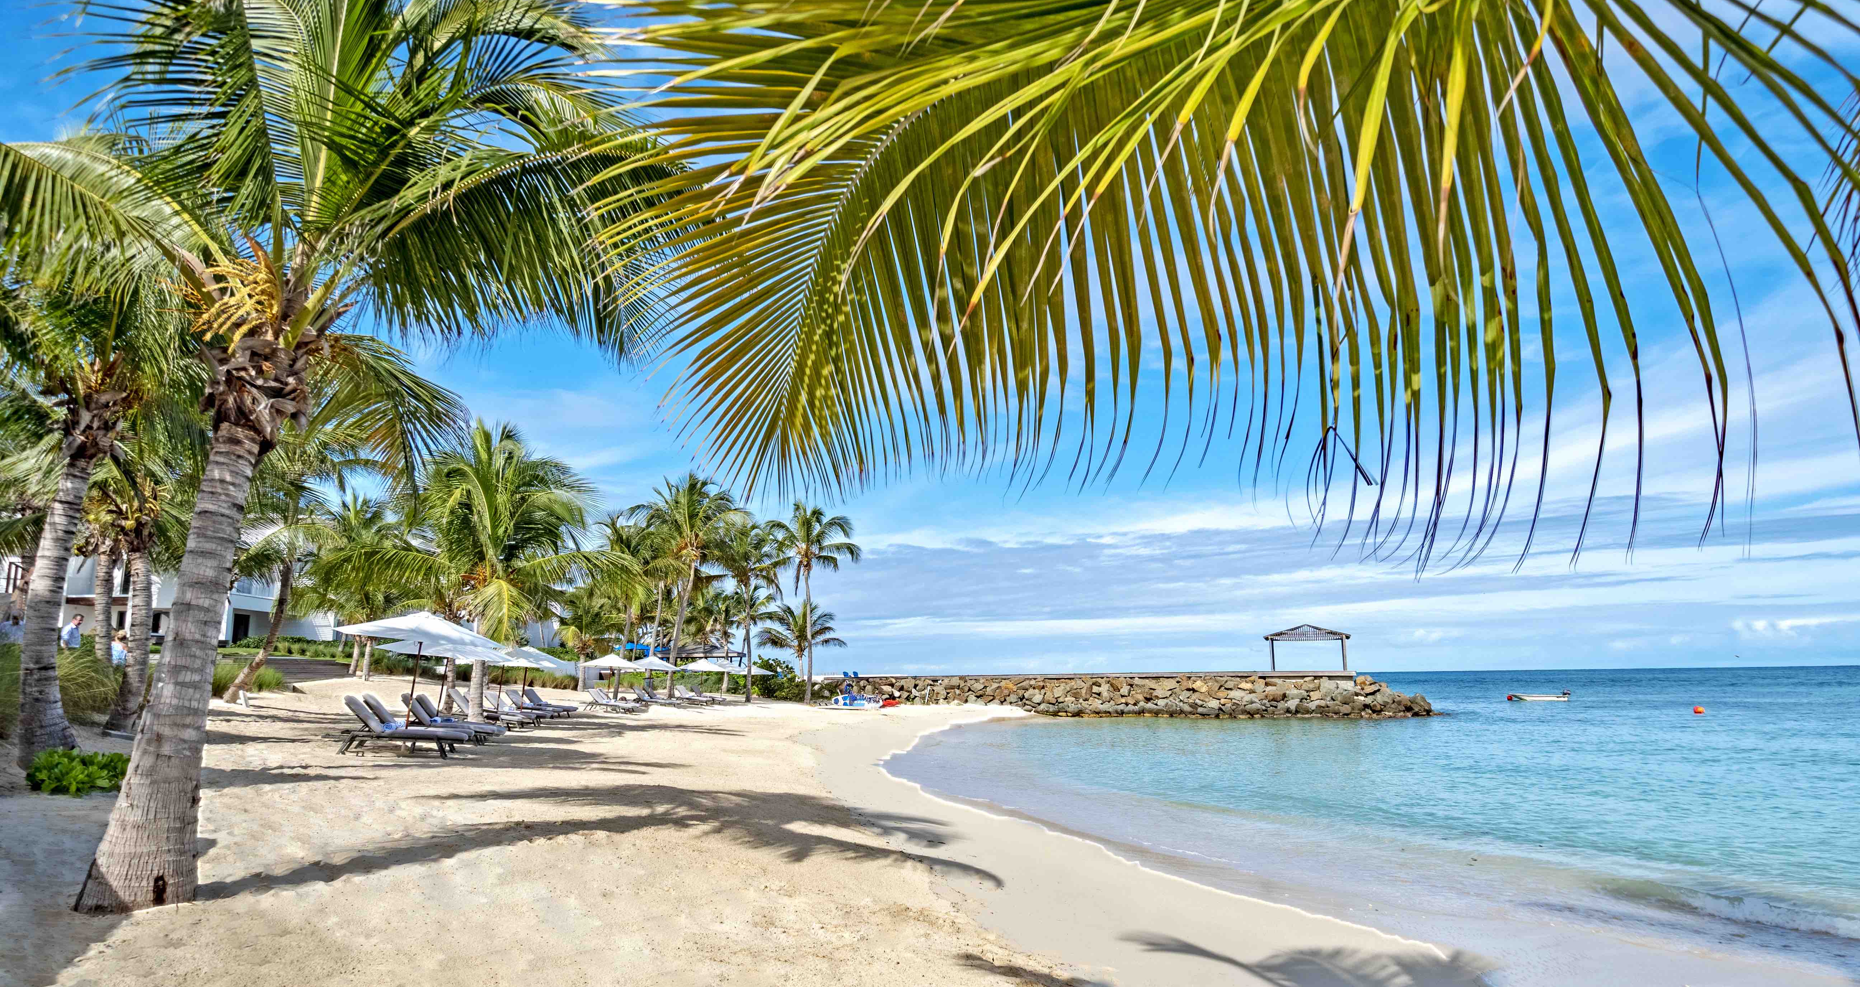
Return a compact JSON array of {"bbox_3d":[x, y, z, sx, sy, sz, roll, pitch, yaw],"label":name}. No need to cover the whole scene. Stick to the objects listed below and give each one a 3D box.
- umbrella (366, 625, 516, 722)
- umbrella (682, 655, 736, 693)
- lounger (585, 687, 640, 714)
[{"bbox_3d":[-11.024,4.292,21.865,2.800,2.520,2.800,2,-11,-14],"label":"umbrella"},{"bbox_3d":[-12.825,10.734,55.267,2.800,2.500,2.800,2,-11,-14],"label":"umbrella"},{"bbox_3d":[-11.800,7.643,35.700,1.900,0.850,0.700,-1,-11,2],"label":"lounger"}]

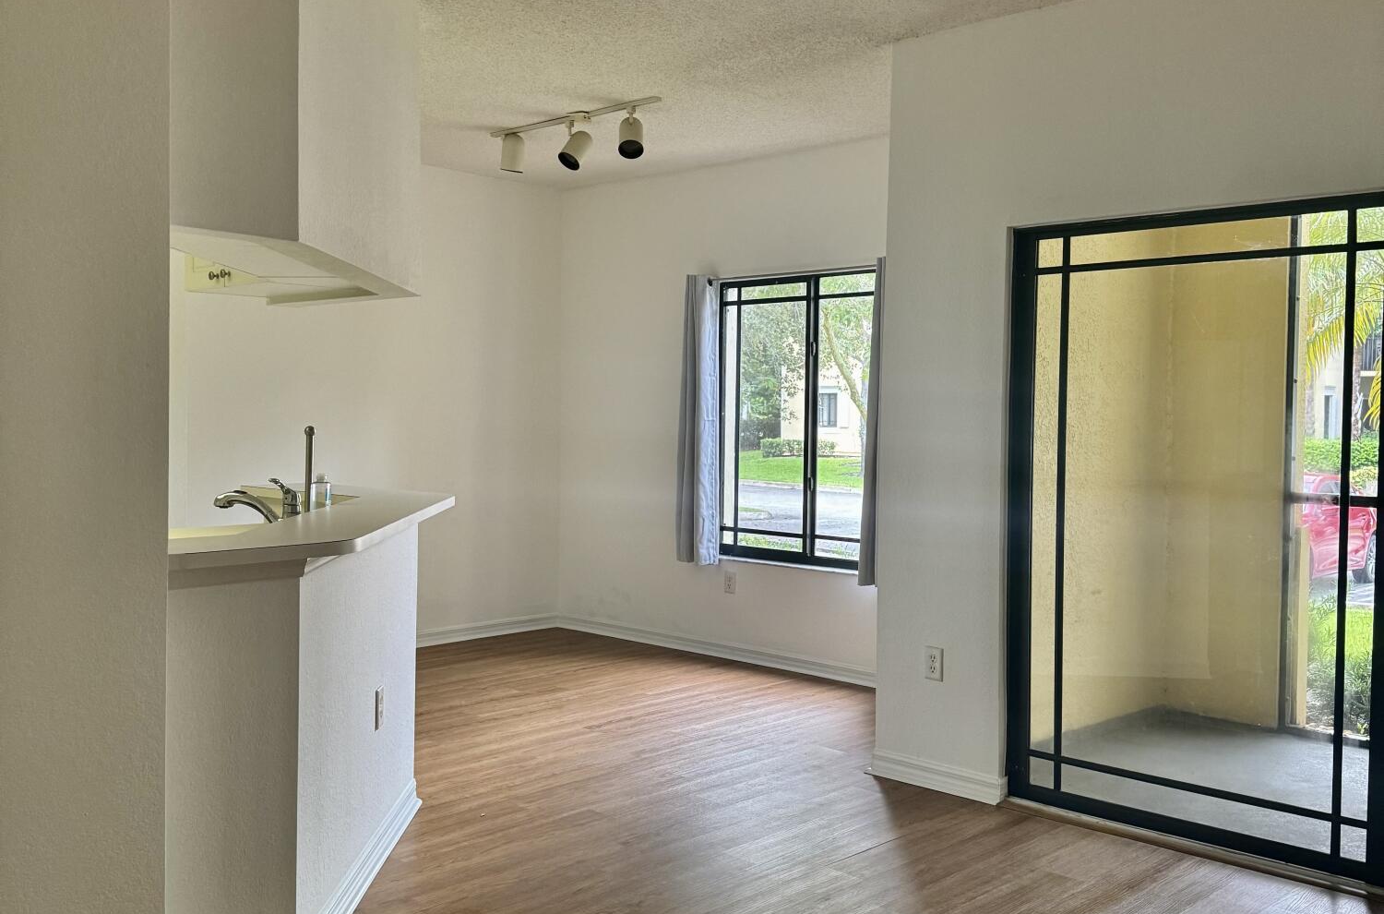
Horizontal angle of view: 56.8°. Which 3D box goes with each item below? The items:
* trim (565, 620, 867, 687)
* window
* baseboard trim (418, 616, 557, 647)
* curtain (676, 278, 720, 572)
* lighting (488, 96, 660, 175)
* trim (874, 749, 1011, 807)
[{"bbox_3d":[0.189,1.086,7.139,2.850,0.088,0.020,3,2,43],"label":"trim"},{"bbox_3d":[0.615,-0.189,6.838,1.220,1.542,0.090,3,2,43],"label":"window"},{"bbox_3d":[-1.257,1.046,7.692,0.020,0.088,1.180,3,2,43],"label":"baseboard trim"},{"bbox_3d":[0.030,-0.204,7.173,0.220,1.620,0.120,3,2,43],"label":"curtain"},{"bbox_3d":[-0.595,-1.481,6.003,1.141,0.230,0.150,3,2,43],"label":"lighting"},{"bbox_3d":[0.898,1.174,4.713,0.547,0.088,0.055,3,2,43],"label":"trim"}]

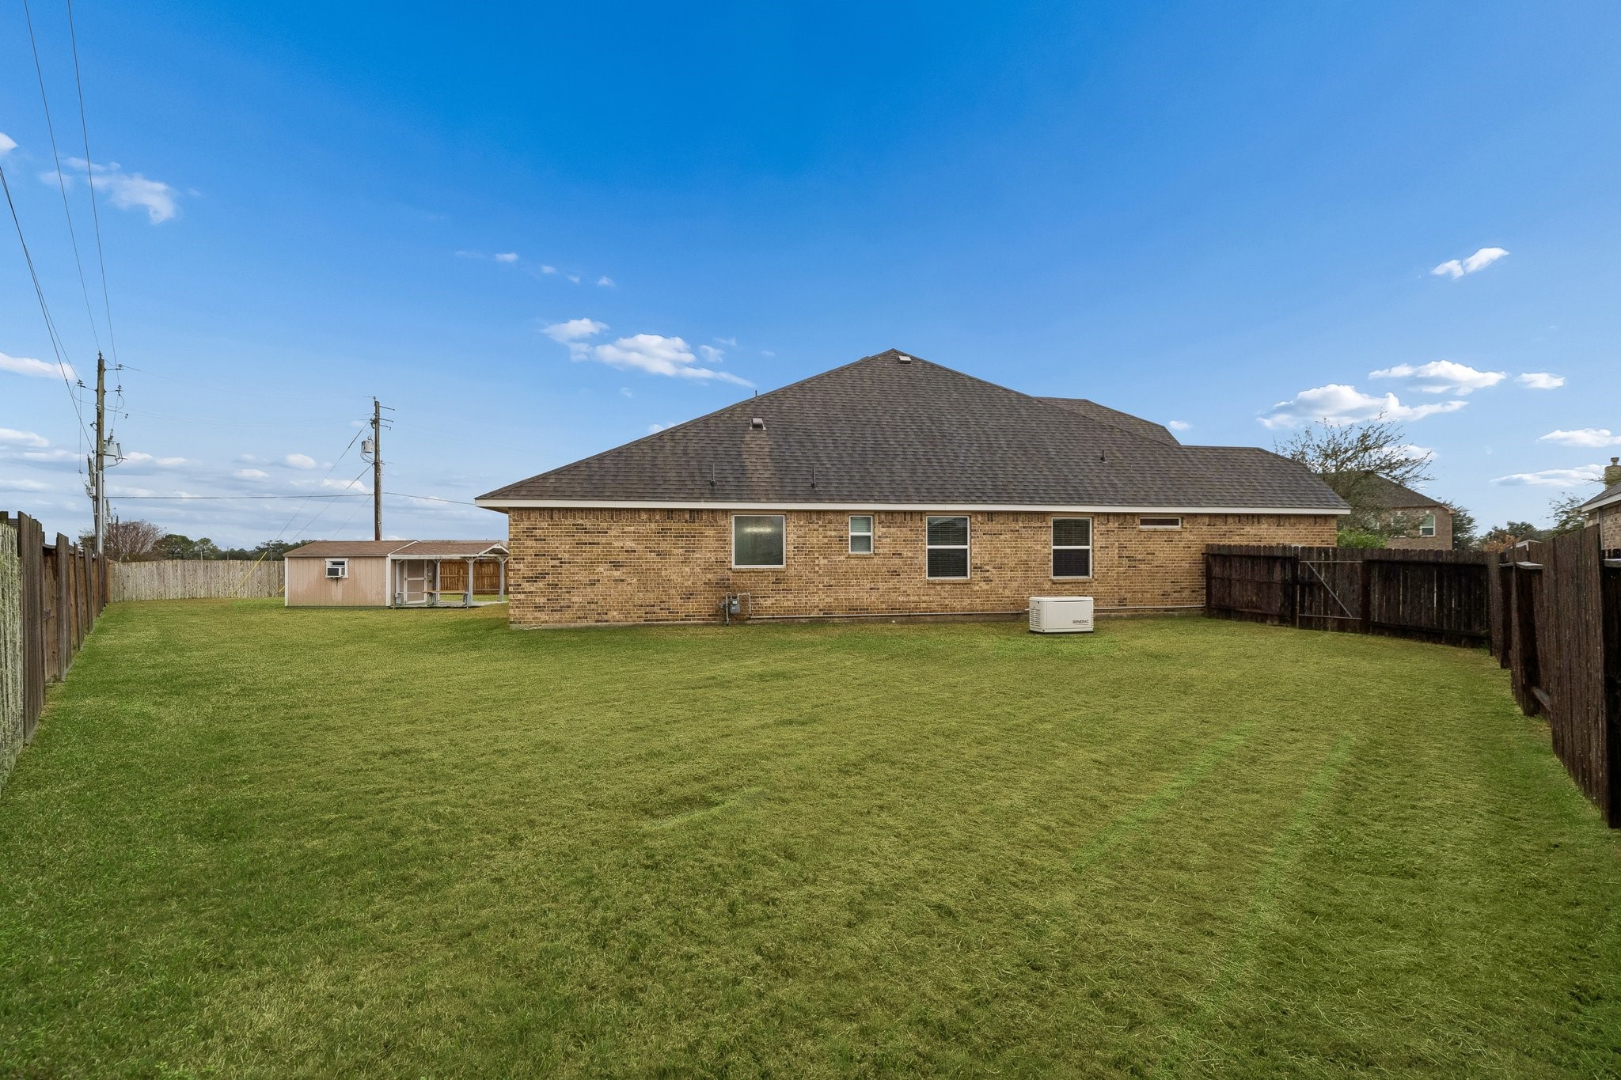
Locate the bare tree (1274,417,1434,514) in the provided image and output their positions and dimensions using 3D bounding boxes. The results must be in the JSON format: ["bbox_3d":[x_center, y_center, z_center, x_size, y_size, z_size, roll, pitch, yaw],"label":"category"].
[{"bbox_3d":[20.500,-1.300,24.000,5.600,6.600,5.500,0,0,-9],"label":"bare tree"}]

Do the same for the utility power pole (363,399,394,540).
[{"bbox_3d":[-20.800,-2.050,30.300,1.300,9.550,1.100,0,0,-44],"label":"utility power pole"}]

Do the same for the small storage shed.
[{"bbox_3d":[-14.550,1.160,22.950,6.950,2.340,3.000,0,0,4],"label":"small storage shed"}]

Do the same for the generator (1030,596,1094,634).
[{"bbox_3d":[5.580,1.620,13.900,1.220,0.750,0.640,0,0,-9],"label":"generator"}]

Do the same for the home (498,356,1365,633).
[{"bbox_3d":[2.180,-1.950,22.900,21.000,7.850,17.000,0,0,-9],"label":"home"}]

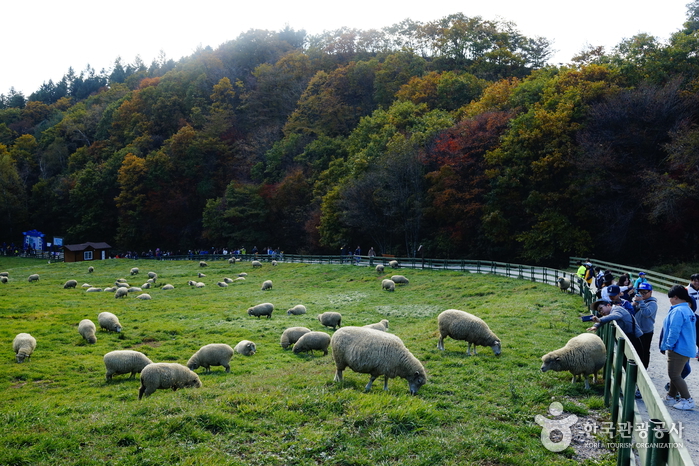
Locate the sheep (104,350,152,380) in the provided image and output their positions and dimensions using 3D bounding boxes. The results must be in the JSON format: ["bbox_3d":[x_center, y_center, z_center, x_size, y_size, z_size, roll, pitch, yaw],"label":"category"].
[{"bbox_3d":[-5.434,3.295,16.900,1.270,0.740,0.500,0,7,-3],"label":"sheep"}]

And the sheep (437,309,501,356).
[{"bbox_3d":[2.180,1.821,12.500,1.230,0.760,0.500,4,8,28],"label":"sheep"}]

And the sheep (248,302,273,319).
[{"bbox_3d":[-3.875,3.420,29.800,1.180,0.690,0.500,-1,3,-14],"label":"sheep"}]

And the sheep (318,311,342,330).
[{"bbox_3d":[-0.718,3.298,25.400,1.120,0.670,0.500,3,4,40],"label":"sheep"}]

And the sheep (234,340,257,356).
[{"bbox_3d":[-2.997,3.329,19.600,0.460,0.460,0.920,-3,4,-43],"label":"sheep"}]

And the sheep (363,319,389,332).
[{"bbox_3d":[0.711,3.075,21.000,1.120,0.800,0.500,-1,7,-12],"label":"sheep"}]

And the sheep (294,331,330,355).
[{"bbox_3d":[-1.084,3.200,19.600,1.170,0.690,0.500,0,3,5],"label":"sheep"}]

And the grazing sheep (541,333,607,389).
[{"bbox_3d":[3.428,1.951,10.400,1.180,0.770,0.520,-3,8,-25],"label":"grazing sheep"}]

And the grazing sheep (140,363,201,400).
[{"bbox_3d":[-3.282,2.733,12.500,1.200,0.670,0.500,-2,3,-27],"label":"grazing sheep"}]

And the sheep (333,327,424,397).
[{"bbox_3d":[0.351,1.556,8.300,1.220,0.740,0.520,1,3,22],"label":"sheep"}]

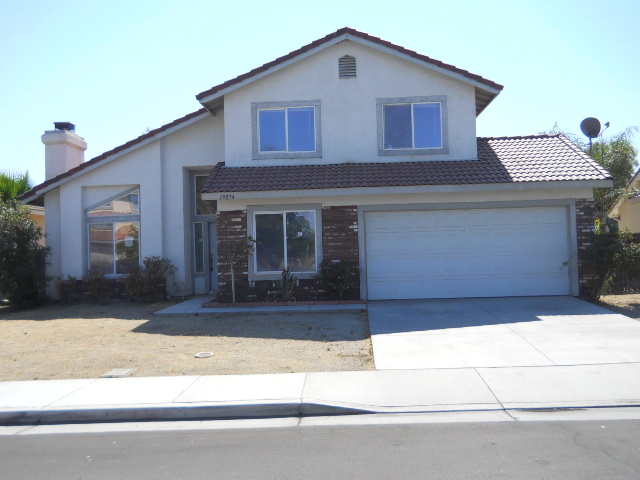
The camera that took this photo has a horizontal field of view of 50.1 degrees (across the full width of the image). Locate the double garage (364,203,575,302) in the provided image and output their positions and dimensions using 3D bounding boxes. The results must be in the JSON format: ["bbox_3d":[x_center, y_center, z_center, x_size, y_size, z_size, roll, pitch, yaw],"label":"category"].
[{"bbox_3d":[3.550,0.322,16.540,4.880,2.130,0.100,-2,-2,1],"label":"double garage"}]

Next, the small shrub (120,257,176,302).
[{"bbox_3d":[-4.612,1.068,18.503,1.360,1.220,1.000,-2,-2,1],"label":"small shrub"}]

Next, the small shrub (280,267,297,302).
[{"bbox_3d":[-0.734,1.049,15.949,0.373,0.814,0.400,-2,-2,1],"label":"small shrub"}]

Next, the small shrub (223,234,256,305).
[{"bbox_3d":[-1.858,0.707,15.990,0.710,1.570,0.620,-2,-2,1],"label":"small shrub"}]

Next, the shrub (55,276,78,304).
[{"bbox_3d":[-6.865,1.355,18.453,0.530,0.740,0.520,-2,-2,1],"label":"shrub"}]

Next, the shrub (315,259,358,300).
[{"bbox_3d":[0.385,0.928,15.973,0.990,0.970,0.800,-2,-2,1],"label":"shrub"}]

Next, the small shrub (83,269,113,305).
[{"bbox_3d":[-5.929,1.266,18.231,0.740,0.880,0.680,-2,-2,1],"label":"small shrub"}]

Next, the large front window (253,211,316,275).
[{"bbox_3d":[-0.839,0.063,16.656,1.530,1.530,0.100,-2,-2,1],"label":"large front window"}]

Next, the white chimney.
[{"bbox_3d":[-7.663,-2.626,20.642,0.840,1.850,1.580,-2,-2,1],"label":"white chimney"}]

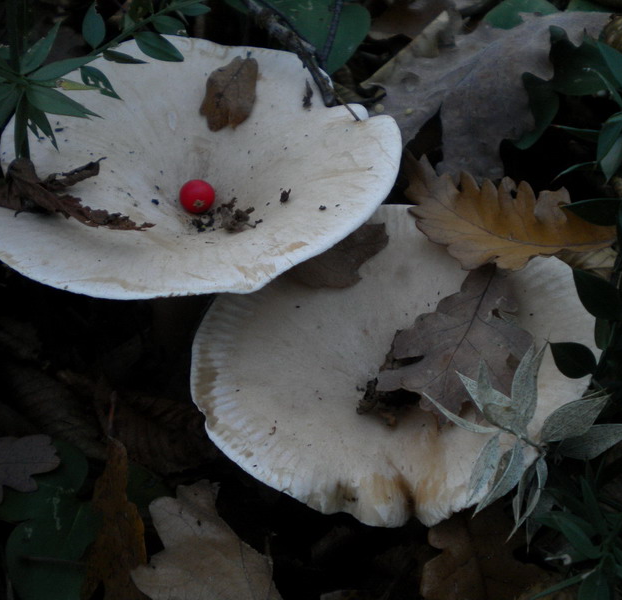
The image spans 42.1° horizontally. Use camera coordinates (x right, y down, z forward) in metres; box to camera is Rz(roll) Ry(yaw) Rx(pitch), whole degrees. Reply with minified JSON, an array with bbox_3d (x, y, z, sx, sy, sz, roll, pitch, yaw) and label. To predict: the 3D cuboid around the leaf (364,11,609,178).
[{"bbox_3d":[0.101,-0.117,0.417,0.140,0.032,0.102,-26,61,-12],"label":"leaf"}]

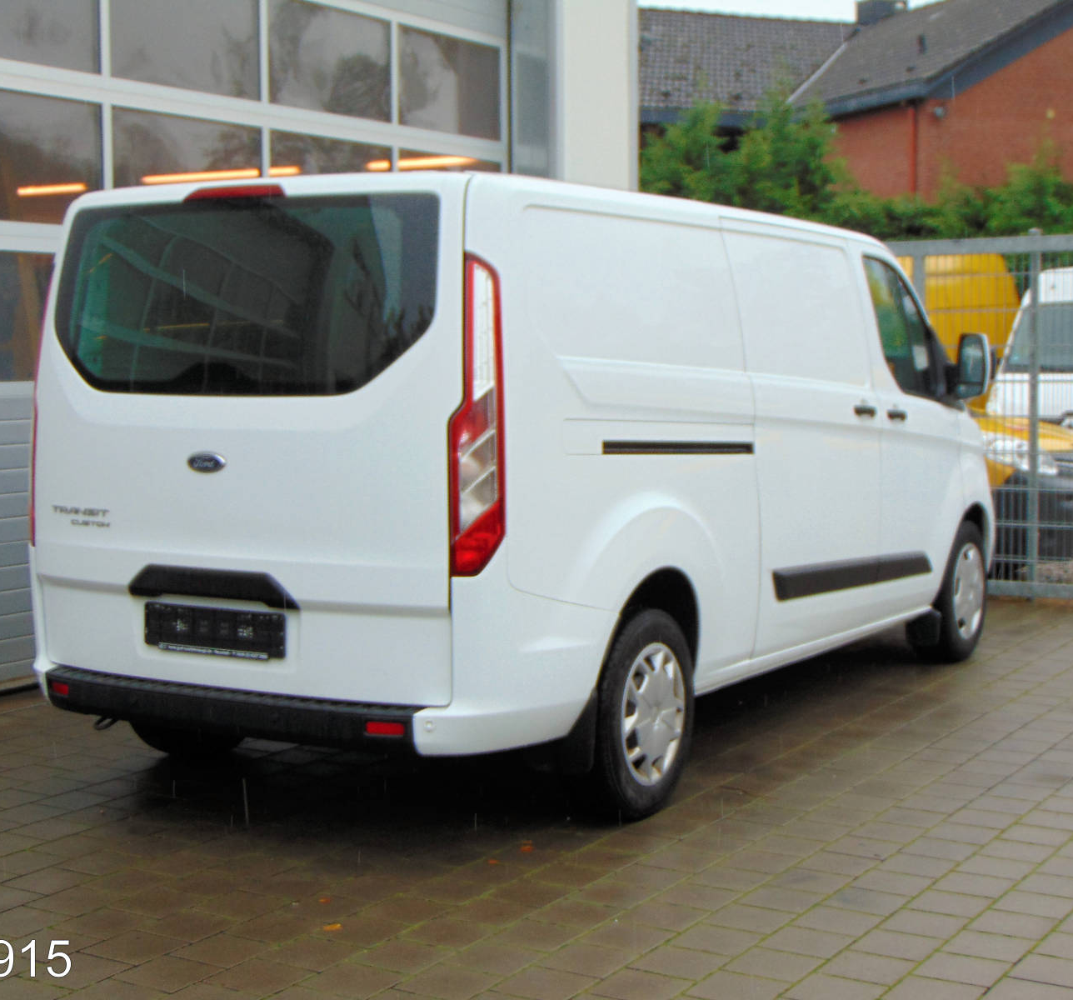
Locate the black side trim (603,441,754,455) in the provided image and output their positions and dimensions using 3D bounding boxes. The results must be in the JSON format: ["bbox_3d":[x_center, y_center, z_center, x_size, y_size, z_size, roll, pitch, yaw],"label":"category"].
[{"bbox_3d":[0.476,-0.167,6.191,0.035,0.042,1.100,2,2,30],"label":"black side trim"}]

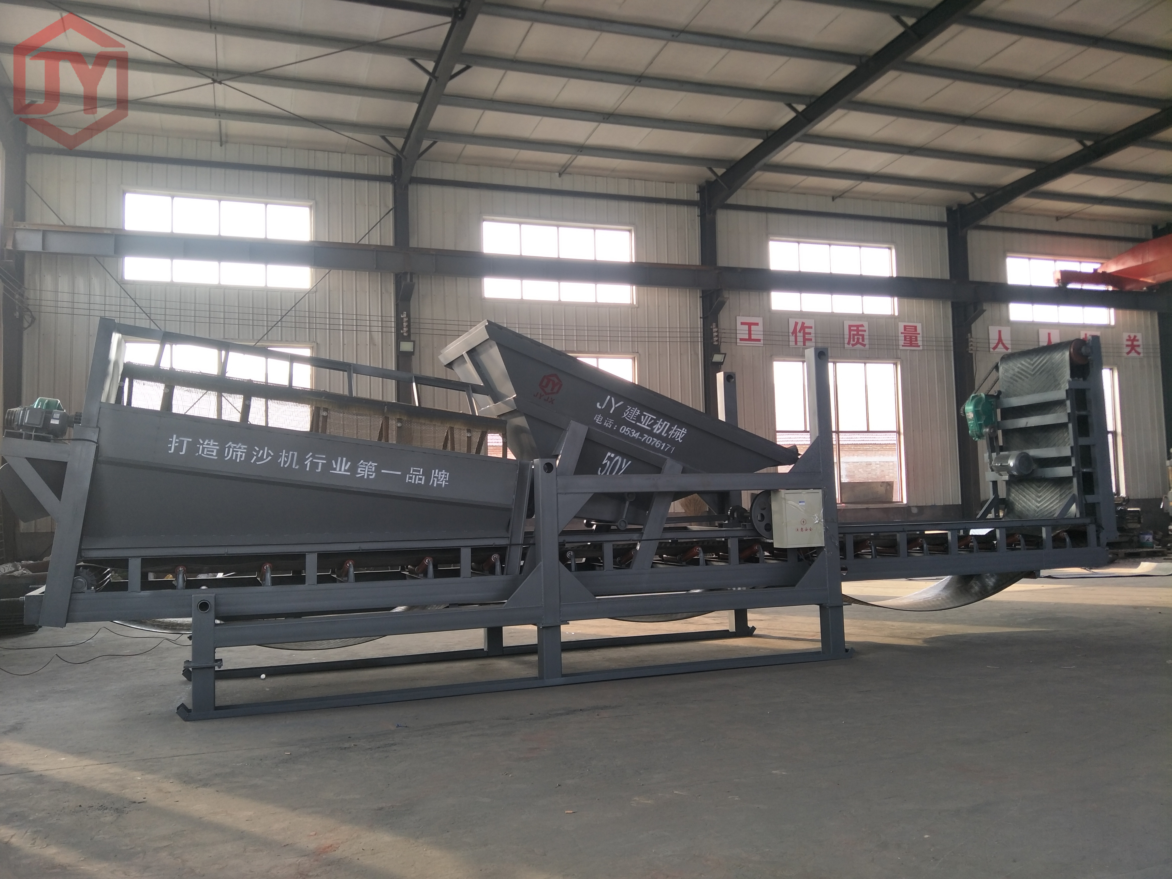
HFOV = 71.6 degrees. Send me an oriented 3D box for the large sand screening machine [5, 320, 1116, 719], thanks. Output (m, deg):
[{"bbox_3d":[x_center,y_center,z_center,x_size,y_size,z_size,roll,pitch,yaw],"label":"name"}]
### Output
[{"bbox_3d":[0.460,0.501,7.708,9.970,3.040,1.800,0,-4,-16],"label":"large sand screening machine"}]

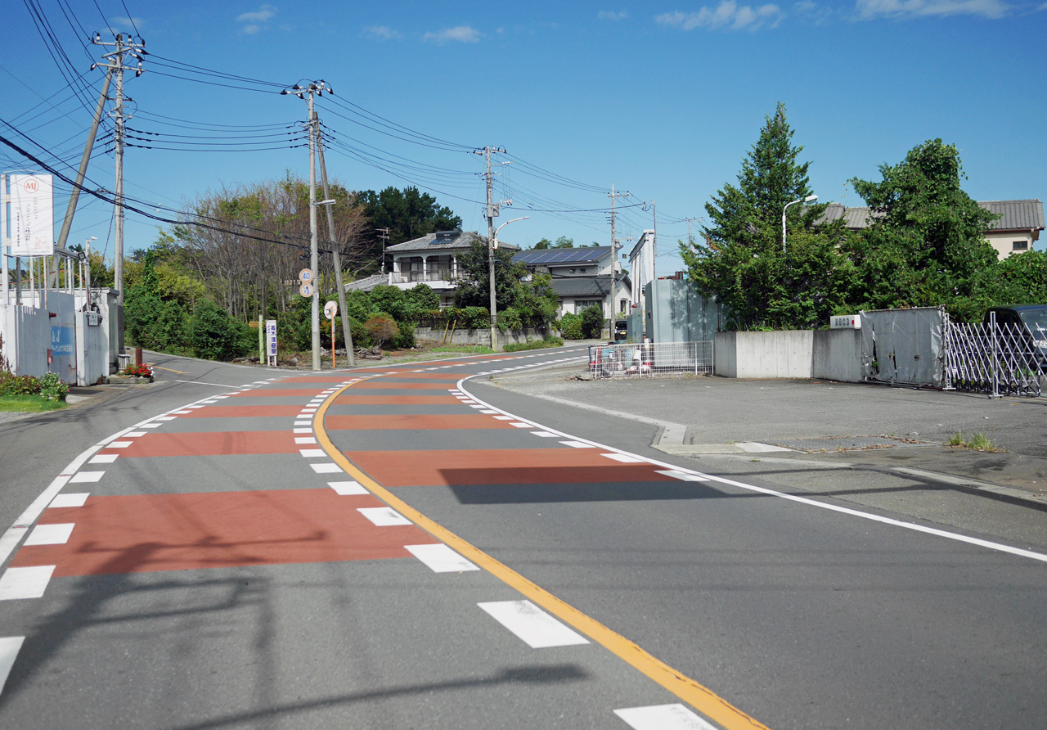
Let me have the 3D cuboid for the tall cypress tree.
[{"bbox_3d":[9.021,-5.492,45.000,6.100,8.580,5.900,-1,1,0],"label":"tall cypress tree"}]

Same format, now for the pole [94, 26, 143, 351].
[{"bbox_3d":[-15.479,-6.464,46.300,1.850,12.580,0.800,-1,1,-5],"label":"pole"}]

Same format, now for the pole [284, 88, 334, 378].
[{"bbox_3d":[-9.442,-6.074,53.000,1.850,12.756,1.050,0,2,30],"label":"pole"}]

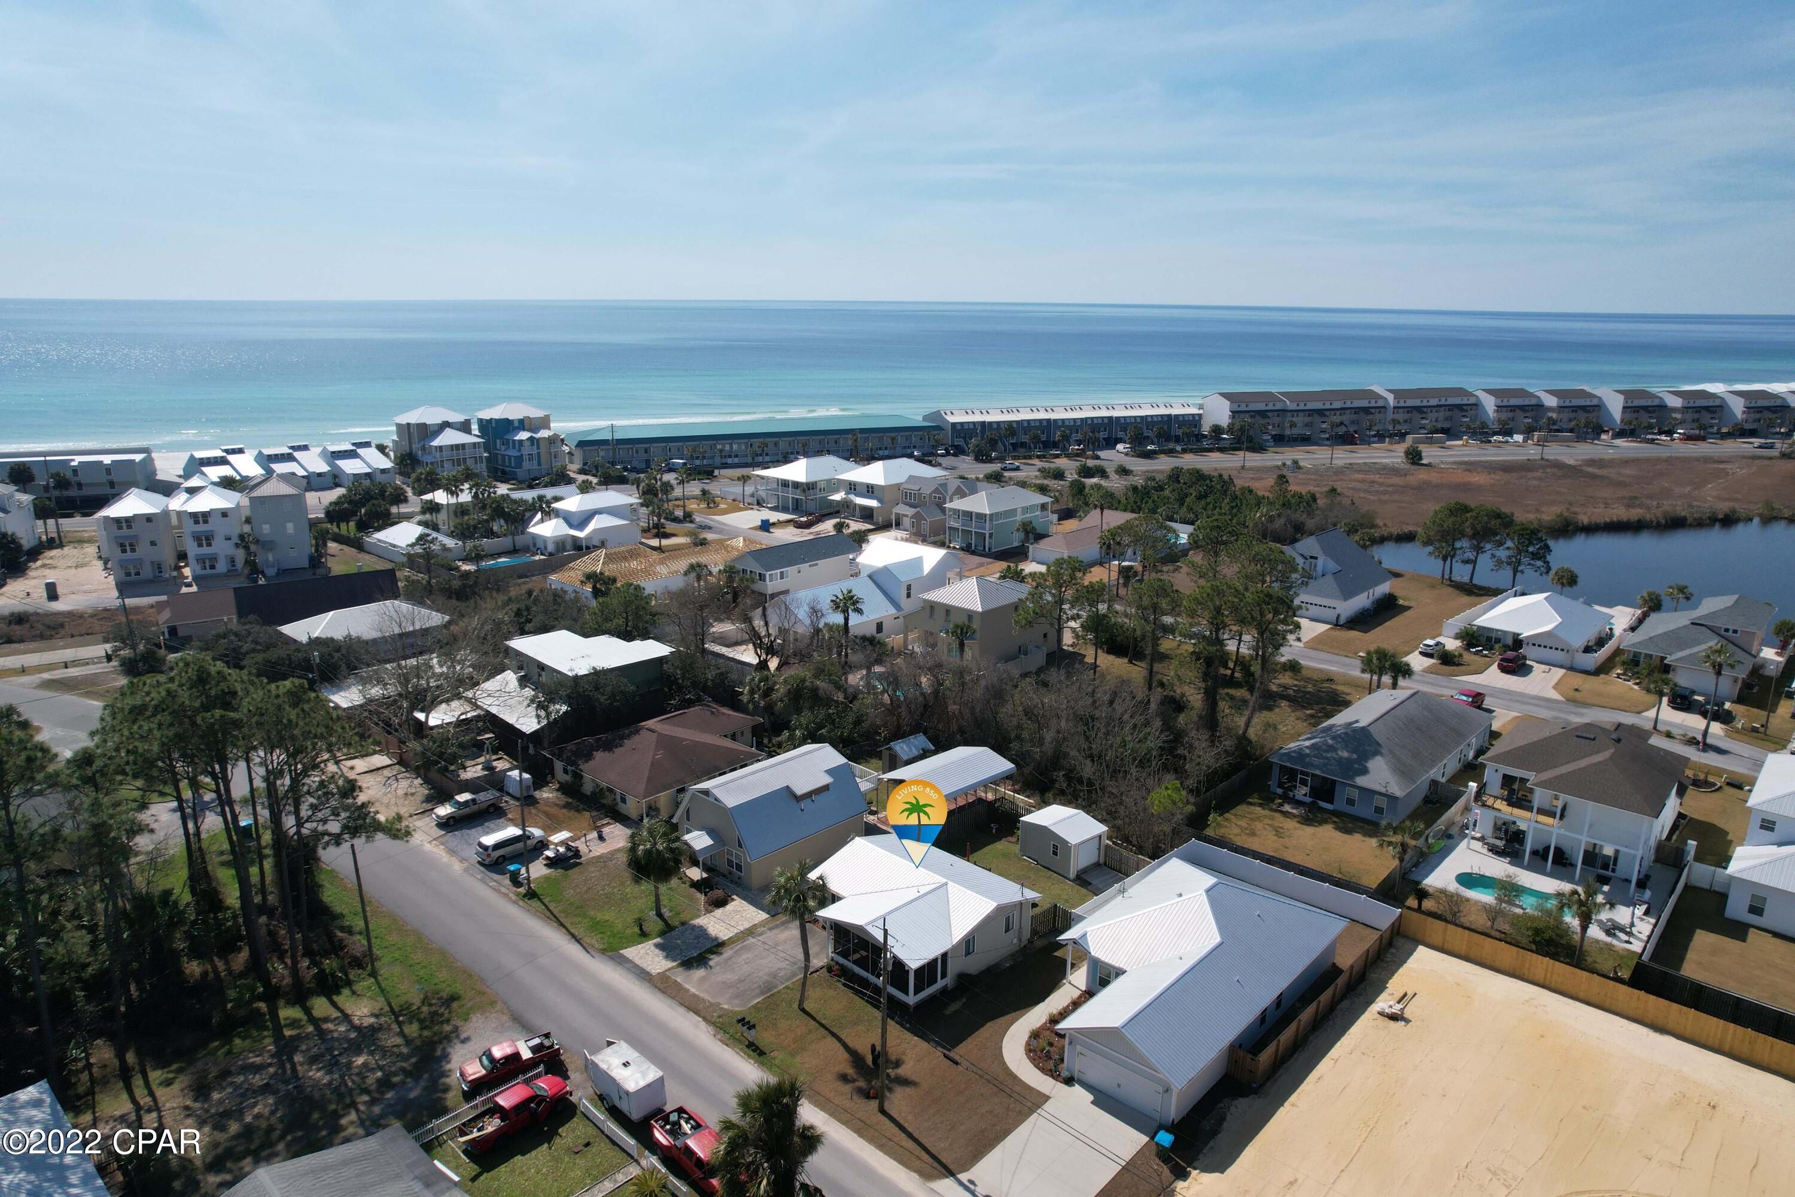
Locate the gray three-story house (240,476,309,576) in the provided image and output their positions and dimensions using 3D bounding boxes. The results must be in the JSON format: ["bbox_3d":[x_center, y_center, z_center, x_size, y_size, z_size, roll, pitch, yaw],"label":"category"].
[{"bbox_3d":[-89.919,-12.089,160.617,6.878,13.056,14.943,-6,17,-24],"label":"gray three-story house"}]

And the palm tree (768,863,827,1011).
[{"bbox_3d":[-5.671,19.421,62.738,3.328,9.350,3.328,0,15,0],"label":"palm tree"}]

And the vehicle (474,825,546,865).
[{"bbox_3d":[-29.220,18.610,83.260,1.970,1.760,5.100,14,20,40],"label":"vehicle"}]

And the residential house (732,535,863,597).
[{"bbox_3d":[-14.438,-5.058,159.673,8.200,6.200,18.500,15,21,42],"label":"residential house"}]

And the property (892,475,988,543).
[{"bbox_3d":[8.605,-16.912,190.811,8.222,9.147,20.149,13,20,38],"label":"property"}]

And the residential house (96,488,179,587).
[{"bbox_3d":[-114.500,-10.010,165.200,9.000,12.300,14.300,-6,17,-23],"label":"residential house"}]

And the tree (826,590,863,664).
[{"bbox_3d":[-5.568,4.382,117.899,3.800,10.200,3.800,1,15,0],"label":"tree"}]

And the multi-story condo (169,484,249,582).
[{"bbox_3d":[-104.104,-11.037,167.199,8.050,12.200,12.500,-7,17,-24],"label":"multi-story condo"}]

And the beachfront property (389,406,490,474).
[{"bbox_3d":[-106.370,-36.660,257.720,15.200,15.200,26.500,-12,20,-38],"label":"beachfront property"}]

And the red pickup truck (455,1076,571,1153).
[{"bbox_3d":[-18.995,25.619,54.924,1.850,1.800,5.200,14,21,42],"label":"red pickup truck"}]

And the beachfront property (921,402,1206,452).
[{"bbox_3d":[45.616,-46.467,296.058,76.091,11.300,17.000,-5,16,-20],"label":"beachfront property"}]

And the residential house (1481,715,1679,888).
[{"bbox_3d":[52.576,14.180,84.775,12.111,9.363,14.961,14,20,41],"label":"residential house"}]

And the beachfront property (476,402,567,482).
[{"bbox_3d":[-83.866,-35.667,245.276,12.000,15.000,20.500,-13,21,-41],"label":"beachfront property"}]

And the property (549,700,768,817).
[{"bbox_3d":[-19.460,13.210,97.500,14.700,4.850,17.900,14,20,40],"label":"property"}]

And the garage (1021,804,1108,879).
[{"bbox_3d":[12.218,17.755,80.790,3.650,3.353,4.950,-12,20,-39],"label":"garage"}]

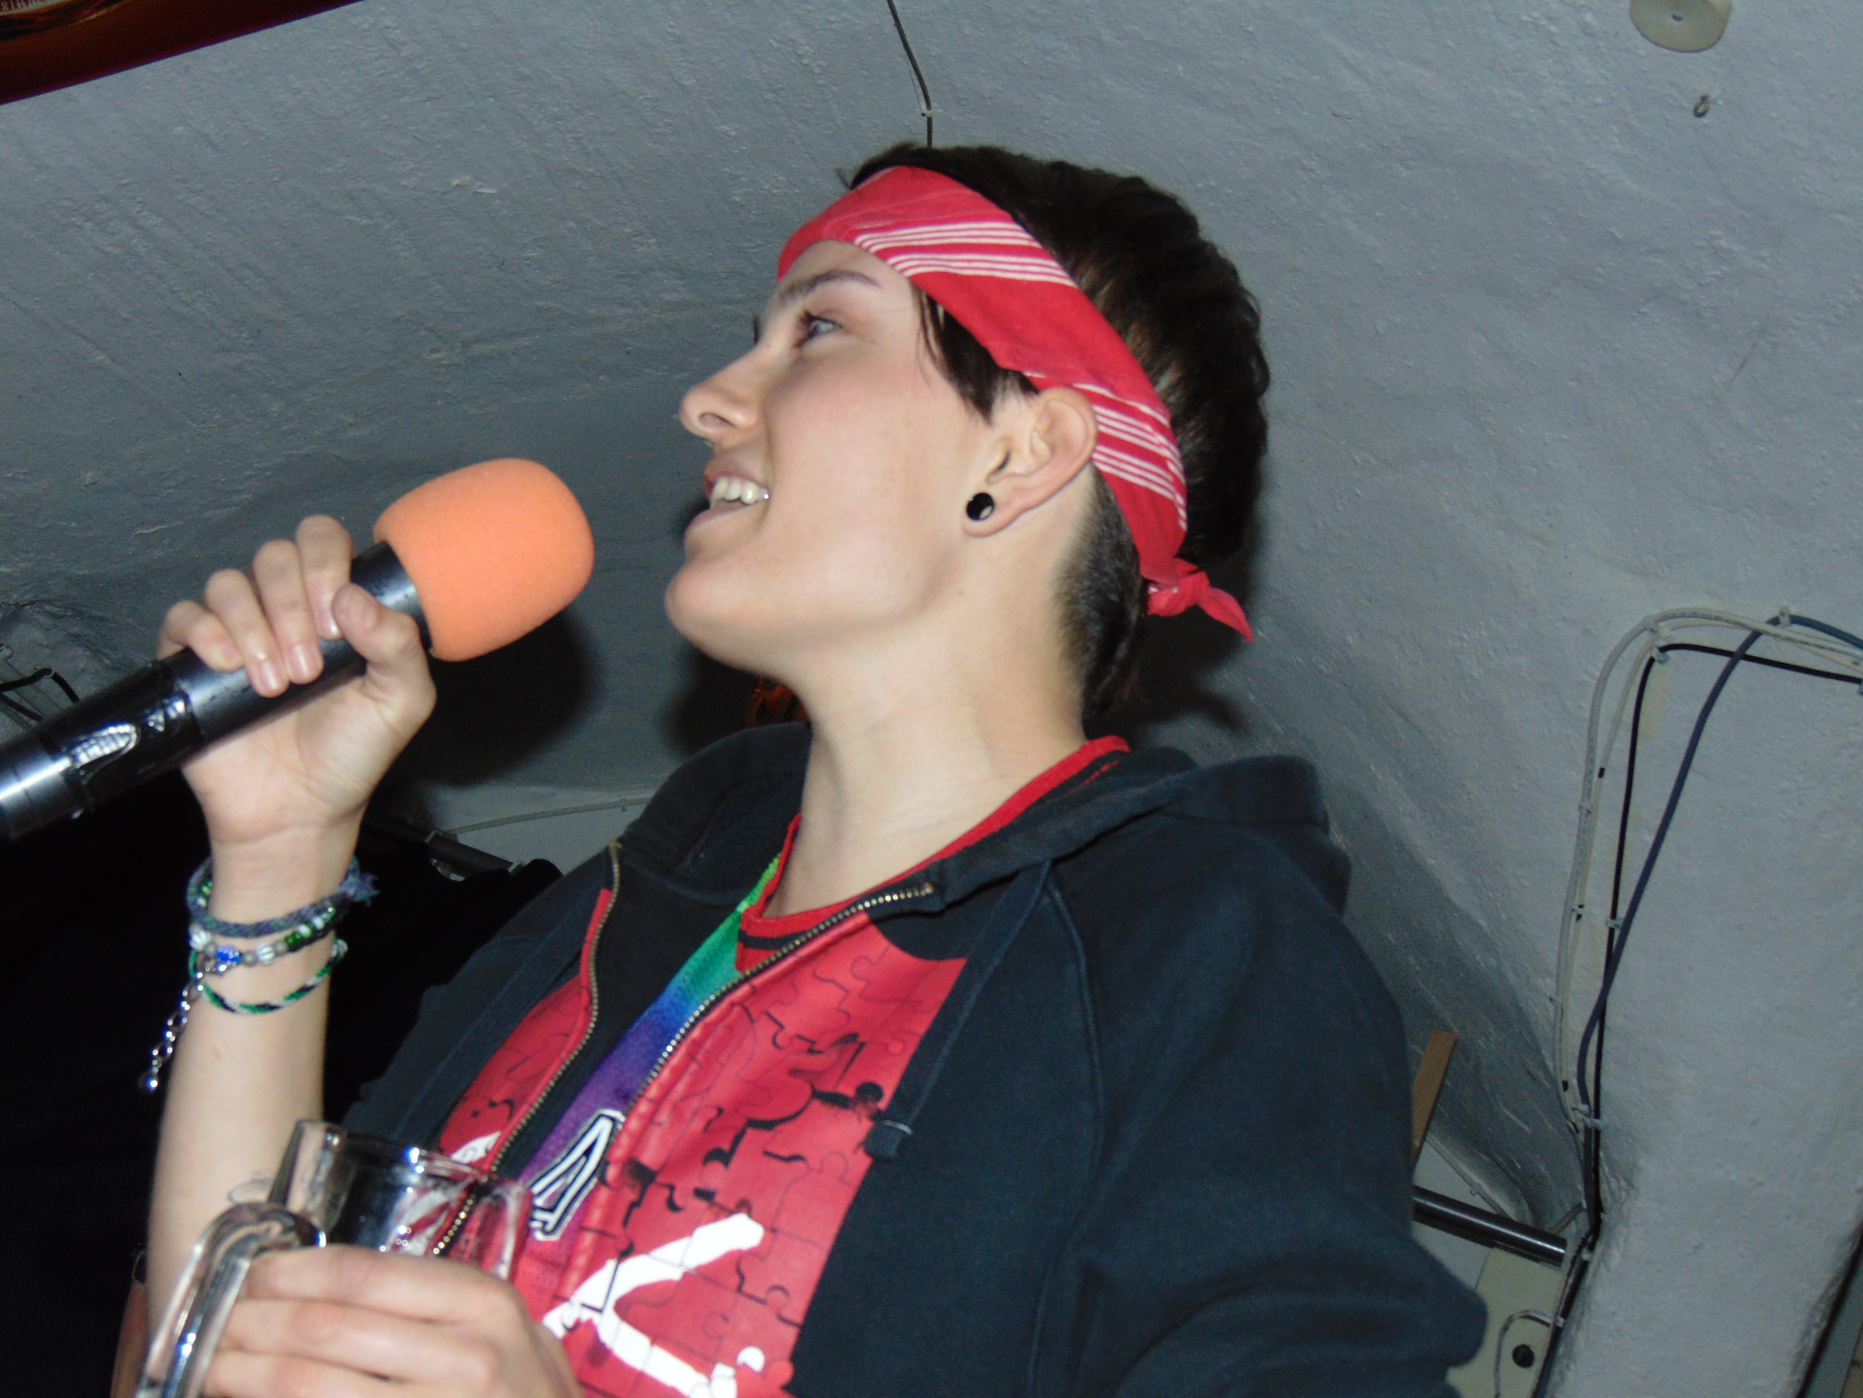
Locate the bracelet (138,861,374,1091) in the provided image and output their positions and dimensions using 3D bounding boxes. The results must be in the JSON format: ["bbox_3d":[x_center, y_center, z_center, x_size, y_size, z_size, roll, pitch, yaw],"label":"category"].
[{"bbox_3d":[-0.246,0.100,1.180,0.078,0.070,0.064,2,22,-14],"label":"bracelet"}]

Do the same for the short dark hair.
[{"bbox_3d":[0.037,-0.109,1.240,0.200,0.210,0.168,25,-16,-13],"label":"short dark hair"}]

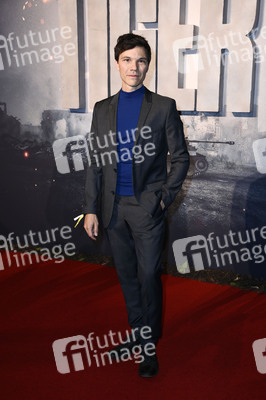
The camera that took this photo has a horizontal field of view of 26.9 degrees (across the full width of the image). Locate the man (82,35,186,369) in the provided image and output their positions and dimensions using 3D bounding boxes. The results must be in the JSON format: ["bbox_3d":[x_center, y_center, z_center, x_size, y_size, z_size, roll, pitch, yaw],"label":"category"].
[{"bbox_3d":[0.020,0.028,2.948,0.520,1.780,0.400,4,14,17],"label":"man"}]

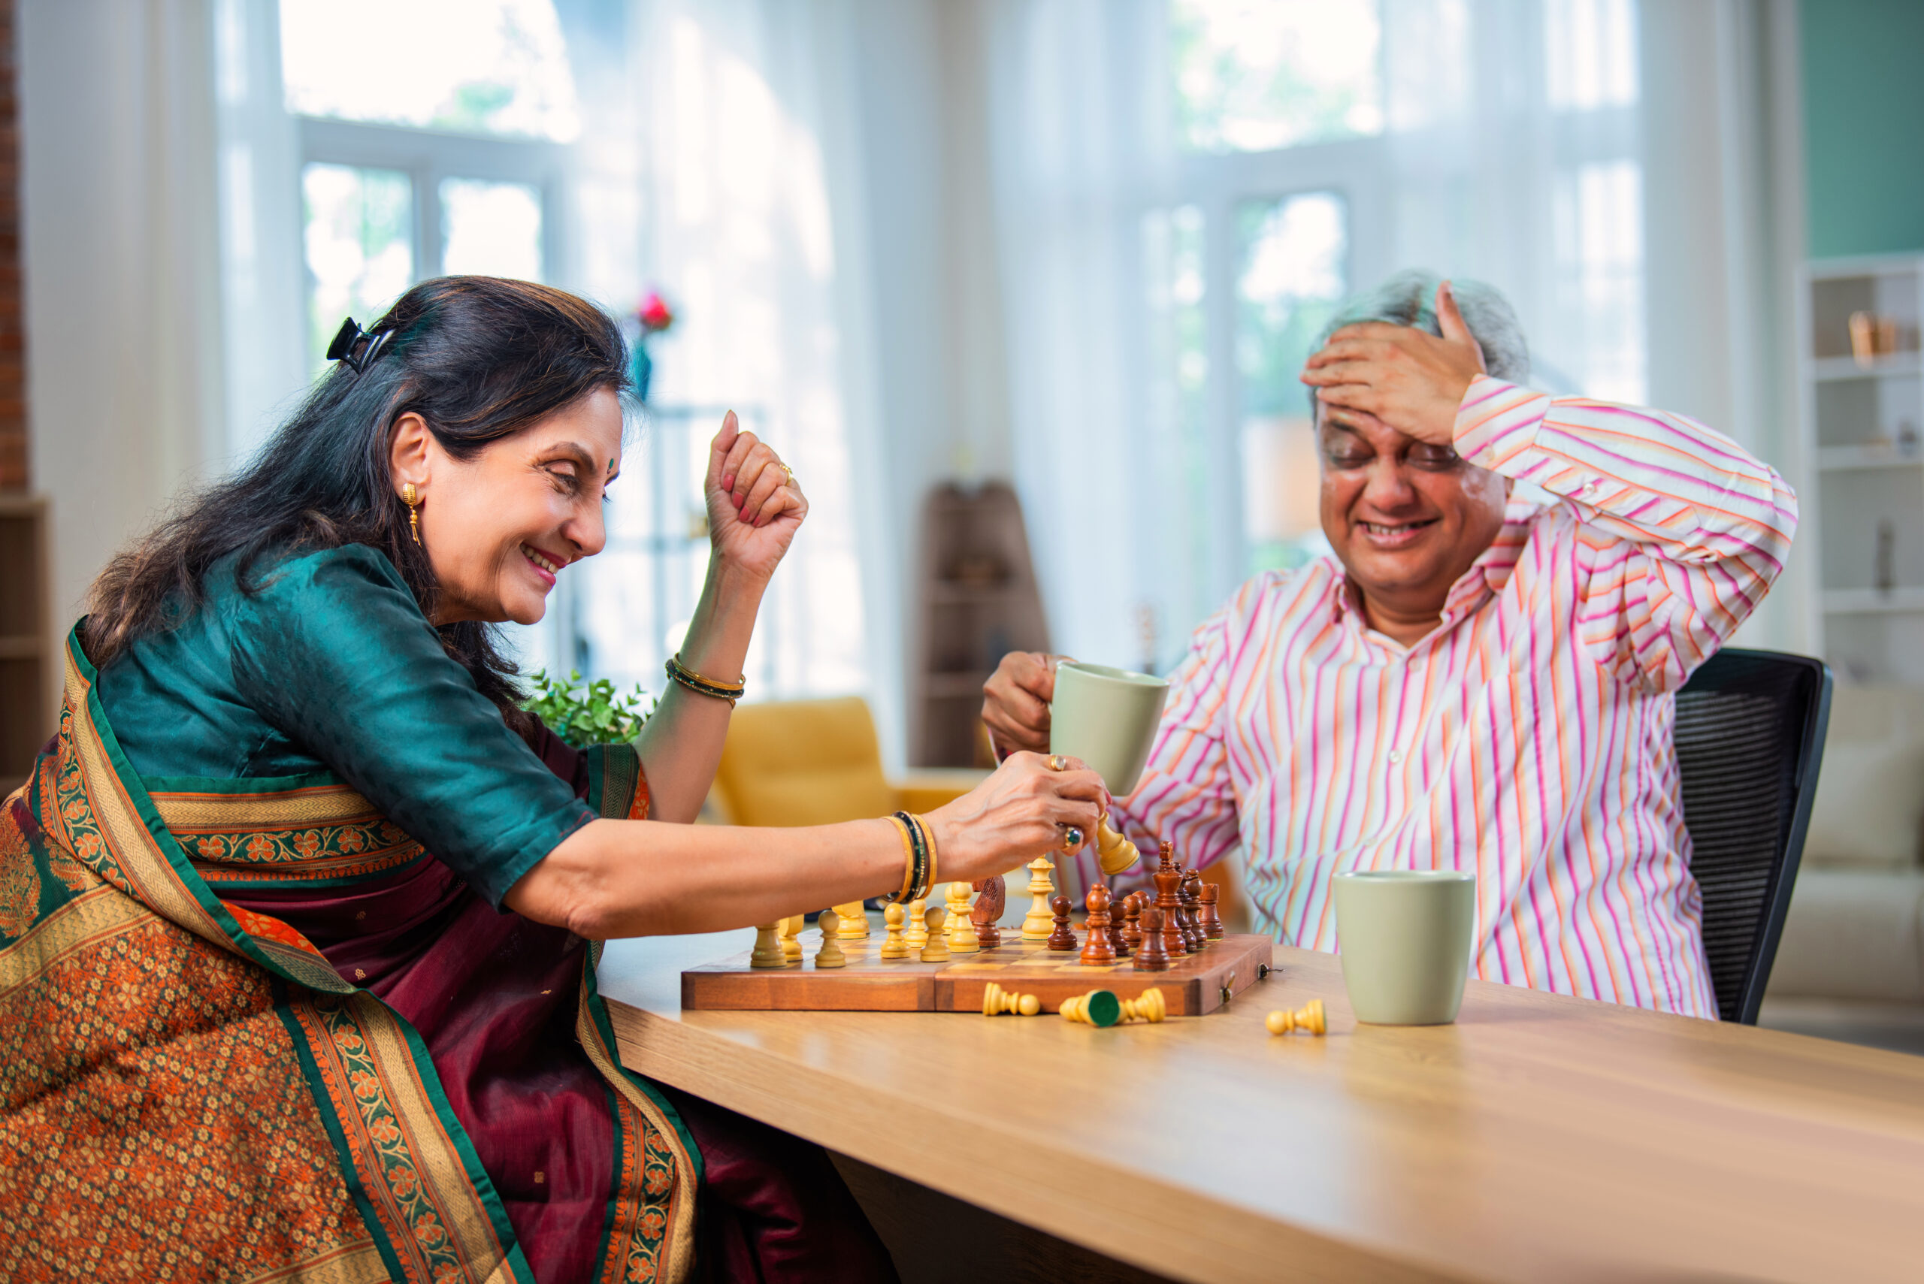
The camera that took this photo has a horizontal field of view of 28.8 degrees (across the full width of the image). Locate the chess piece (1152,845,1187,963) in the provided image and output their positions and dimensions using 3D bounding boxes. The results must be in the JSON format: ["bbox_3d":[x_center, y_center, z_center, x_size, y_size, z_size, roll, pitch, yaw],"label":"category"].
[{"bbox_3d":[0.143,0.178,2.586,0.025,0.078,0.025,0,0,13],"label":"chess piece"}]

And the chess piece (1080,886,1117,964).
[{"bbox_3d":[0.092,0.191,2.519,0.024,0.055,0.024,0,0,13],"label":"chess piece"}]

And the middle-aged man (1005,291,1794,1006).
[{"bbox_3d":[0.330,0.350,2.930,0.640,1.290,0.740,0,0,38],"label":"middle-aged man"}]

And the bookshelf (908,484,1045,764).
[{"bbox_3d":[0.085,0.275,10.400,0.520,1.440,0.350,0,0,3],"label":"bookshelf"}]

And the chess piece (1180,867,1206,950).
[{"bbox_3d":[0.164,0.190,2.647,0.023,0.056,0.023,0,0,13],"label":"chess piece"}]

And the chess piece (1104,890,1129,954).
[{"bbox_3d":[0.107,0.199,2.586,0.021,0.038,0.021,0,0,13],"label":"chess piece"}]

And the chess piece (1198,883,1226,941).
[{"bbox_3d":[0.180,0.197,2.732,0.024,0.041,0.024,0,0,13],"label":"chess piece"}]

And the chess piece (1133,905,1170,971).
[{"bbox_3d":[0.126,0.197,2.478,0.024,0.042,0.024,0,0,13],"label":"chess piece"}]

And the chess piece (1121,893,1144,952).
[{"bbox_3d":[0.121,0.198,2.664,0.021,0.038,0.021,0,0,13],"label":"chess piece"}]

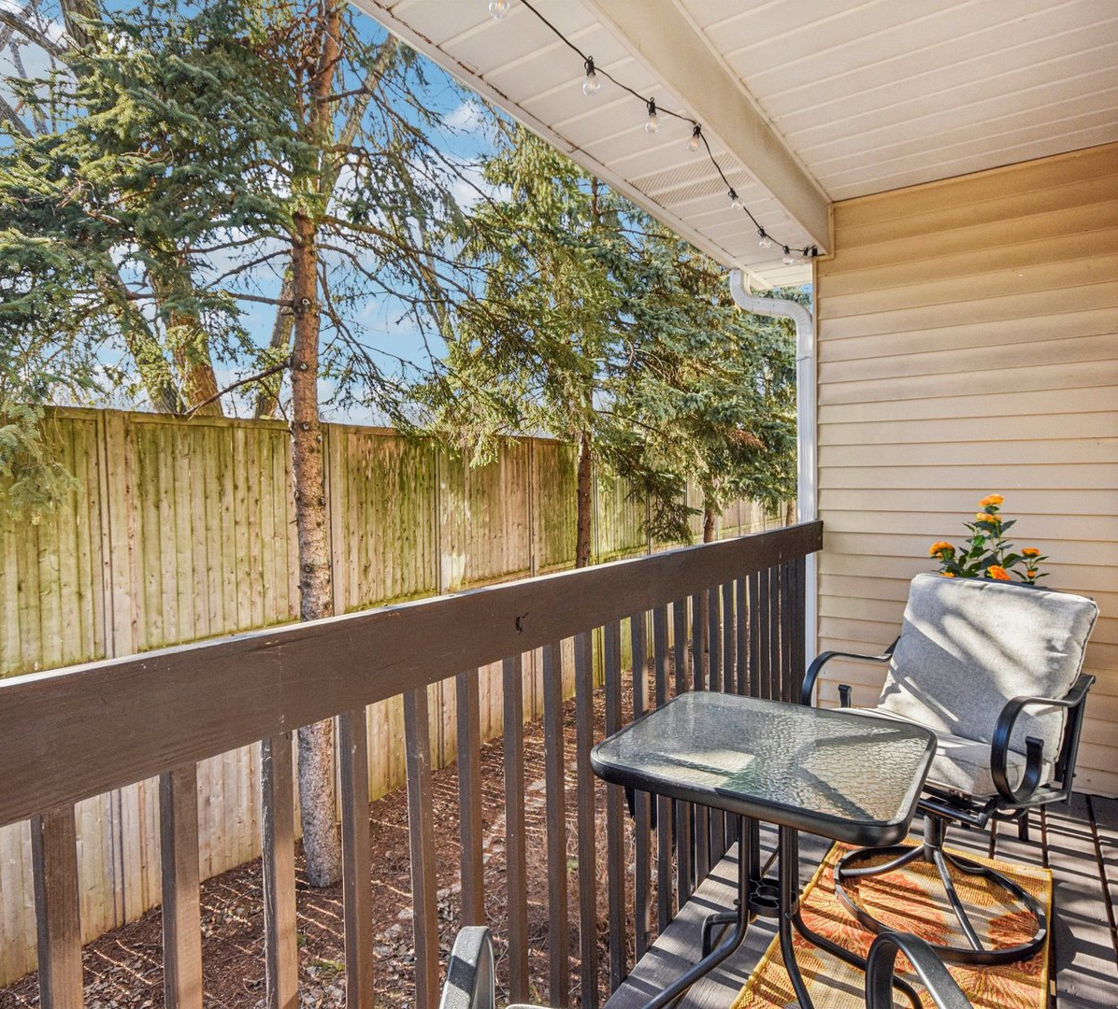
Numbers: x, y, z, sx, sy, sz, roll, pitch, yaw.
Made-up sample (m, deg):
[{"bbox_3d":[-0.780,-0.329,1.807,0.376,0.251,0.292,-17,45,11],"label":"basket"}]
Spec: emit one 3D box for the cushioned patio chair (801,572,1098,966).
[{"bbox_3d":[1.148,0.714,2.141,0.660,0.910,0.655,-2,1,-29],"label":"cushioned patio chair"}]

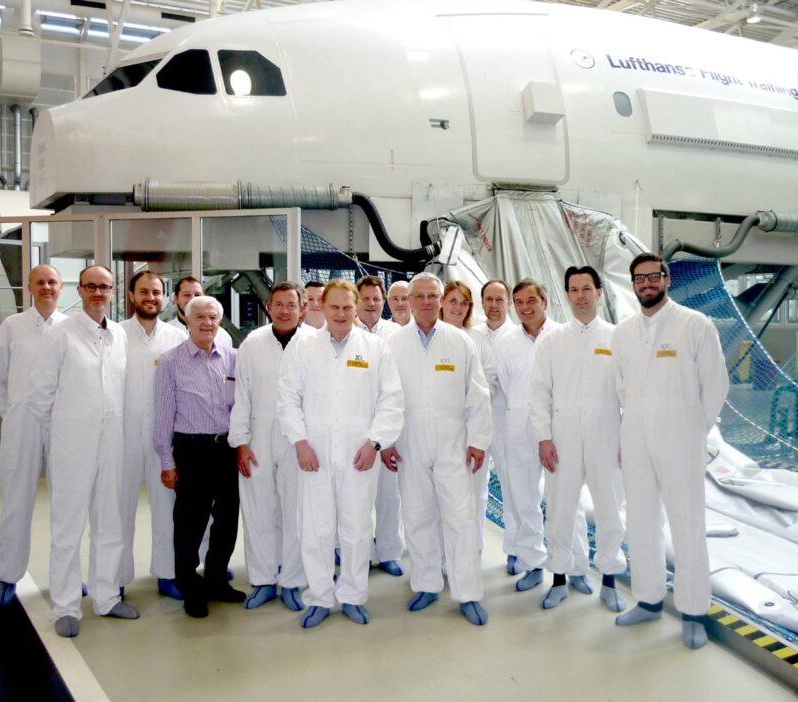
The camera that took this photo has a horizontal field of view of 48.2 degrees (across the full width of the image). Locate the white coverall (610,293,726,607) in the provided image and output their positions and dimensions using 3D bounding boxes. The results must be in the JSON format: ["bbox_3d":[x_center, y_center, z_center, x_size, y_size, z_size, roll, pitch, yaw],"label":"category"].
[{"bbox_3d":[1.325,0.486,4.392,0.550,1.490,0.370,1,2,20],"label":"white coverall"}]

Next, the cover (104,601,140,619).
[{"bbox_3d":[-1.483,1.328,4.673,0.280,0.105,0.110,2,3,20],"label":"cover"}]

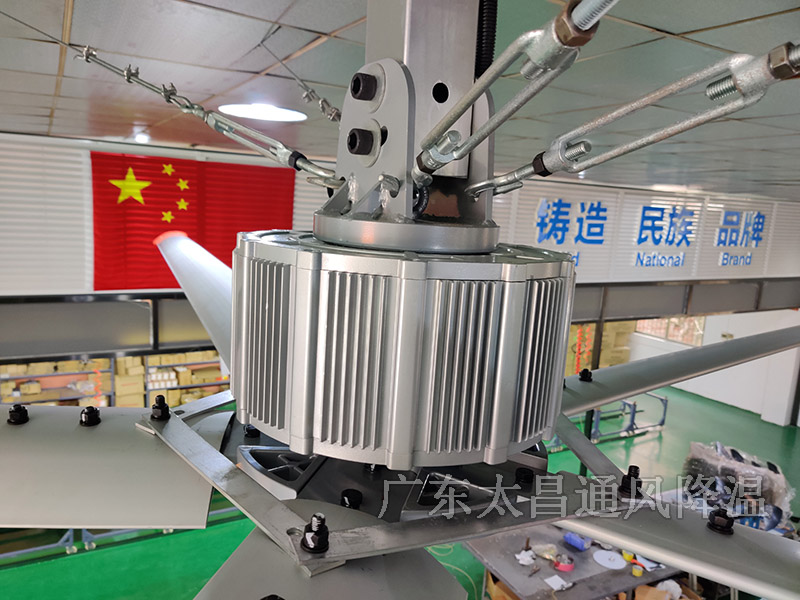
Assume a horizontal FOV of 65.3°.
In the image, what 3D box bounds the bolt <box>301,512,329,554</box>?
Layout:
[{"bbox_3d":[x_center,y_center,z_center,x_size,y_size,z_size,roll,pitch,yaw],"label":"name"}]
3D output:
[{"bbox_3d":[-0.059,0.161,0.436,0.019,0.023,0.019,3,9,0],"label":"bolt"}]

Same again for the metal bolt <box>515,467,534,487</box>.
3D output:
[{"bbox_3d":[0.130,0.185,0.653,0.018,0.012,0.018,4,10,0],"label":"metal bolt"}]

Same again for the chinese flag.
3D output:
[{"bbox_3d":[-1.972,-0.742,6.214,1.920,1.280,0.020,-2,10,-30],"label":"chinese flag"}]

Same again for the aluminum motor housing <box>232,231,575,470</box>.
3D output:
[{"bbox_3d":[-0.001,0.027,0.660,0.340,0.172,0.340,4,9,0],"label":"aluminum motor housing"}]

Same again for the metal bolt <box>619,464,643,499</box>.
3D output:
[{"bbox_3d":[0.223,0.174,0.599,0.021,0.026,0.021,4,10,0],"label":"metal bolt"}]

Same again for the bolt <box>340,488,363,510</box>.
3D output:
[{"bbox_3d":[-0.042,0.172,0.529,0.018,0.015,0.018,3,9,0],"label":"bolt"}]

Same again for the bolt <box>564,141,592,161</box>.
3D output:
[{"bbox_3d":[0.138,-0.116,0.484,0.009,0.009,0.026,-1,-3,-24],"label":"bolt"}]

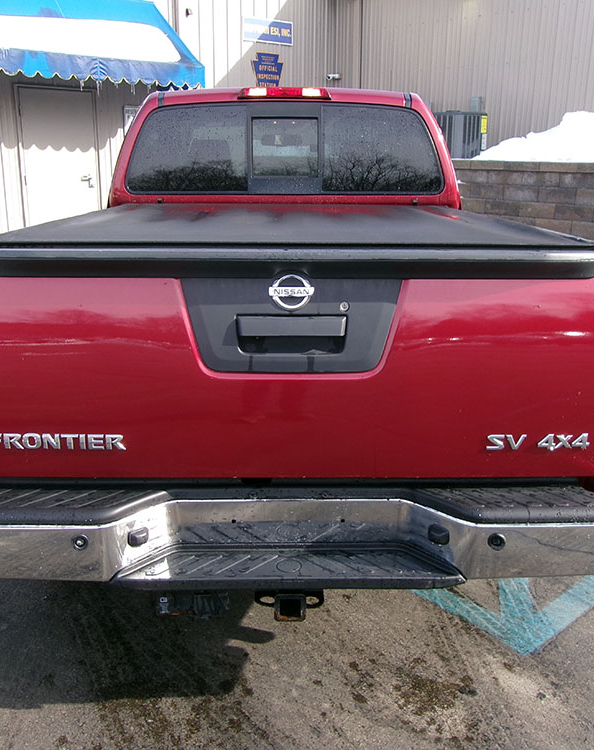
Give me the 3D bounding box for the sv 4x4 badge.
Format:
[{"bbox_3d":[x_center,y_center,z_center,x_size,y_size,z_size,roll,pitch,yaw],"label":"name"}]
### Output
[{"bbox_3d":[0.616,0.172,1.992,0.263,0.042,0.011,0,16,-1],"label":"sv 4x4 badge"}]

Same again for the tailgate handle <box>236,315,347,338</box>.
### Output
[{"bbox_3d":[-0.013,-0.119,1.886,0.264,0.056,0.035,0,16,-1],"label":"tailgate handle"}]

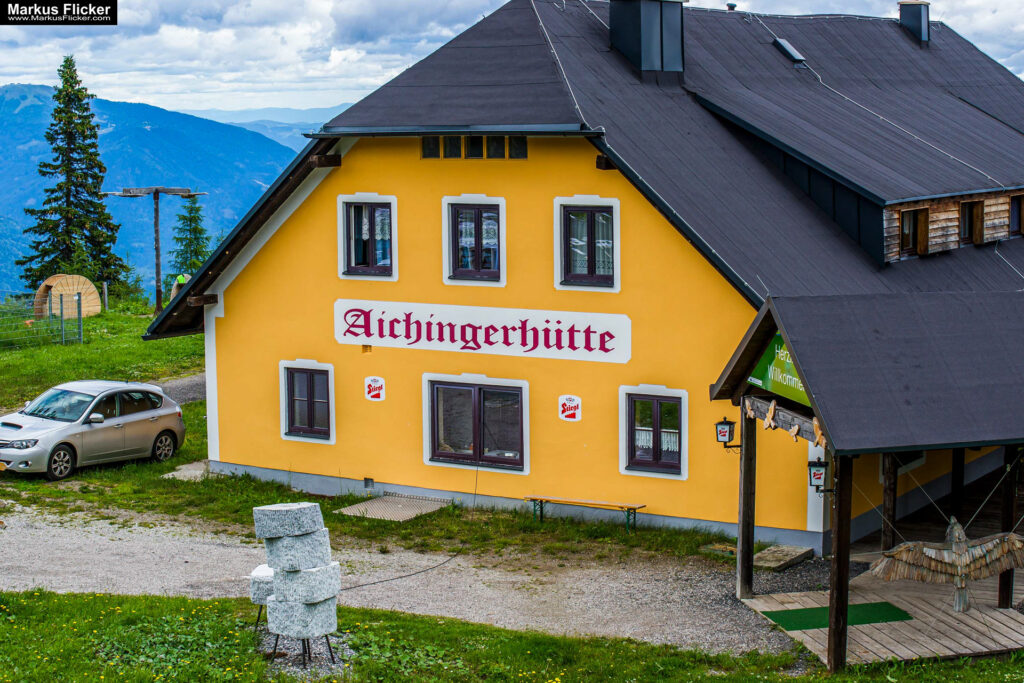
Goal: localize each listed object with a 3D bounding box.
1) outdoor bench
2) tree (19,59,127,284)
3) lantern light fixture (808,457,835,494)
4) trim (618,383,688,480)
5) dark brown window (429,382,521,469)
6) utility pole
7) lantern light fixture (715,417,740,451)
[{"bbox_3d":[1.230,2.925,33.372,2.200,0.470,0.260,4,8,32],"label":"outdoor bench"},{"bbox_3d":[-17.737,-6.307,80.000,4.339,10.526,4.259,-1,7,0],"label":"tree"},{"bbox_3d":[3.908,1.692,25.143,0.330,0.490,0.270,0,7,10],"label":"lantern light fixture"},{"bbox_3d":[2.357,1.476,32.947,1.289,1.563,0.120,4,8,32],"label":"trim"},{"bbox_3d":[-0.636,1.469,34.925,1.959,1.453,0.140,4,8,32],"label":"dark brown window"},{"bbox_3d":[-12.174,-3.090,68.000,3.551,4.371,0.900,-2,7,-8],"label":"utility pole"},{"bbox_3d":[3.111,1.328,28.749,0.310,0.500,0.290,3,8,27],"label":"lantern light fixture"}]

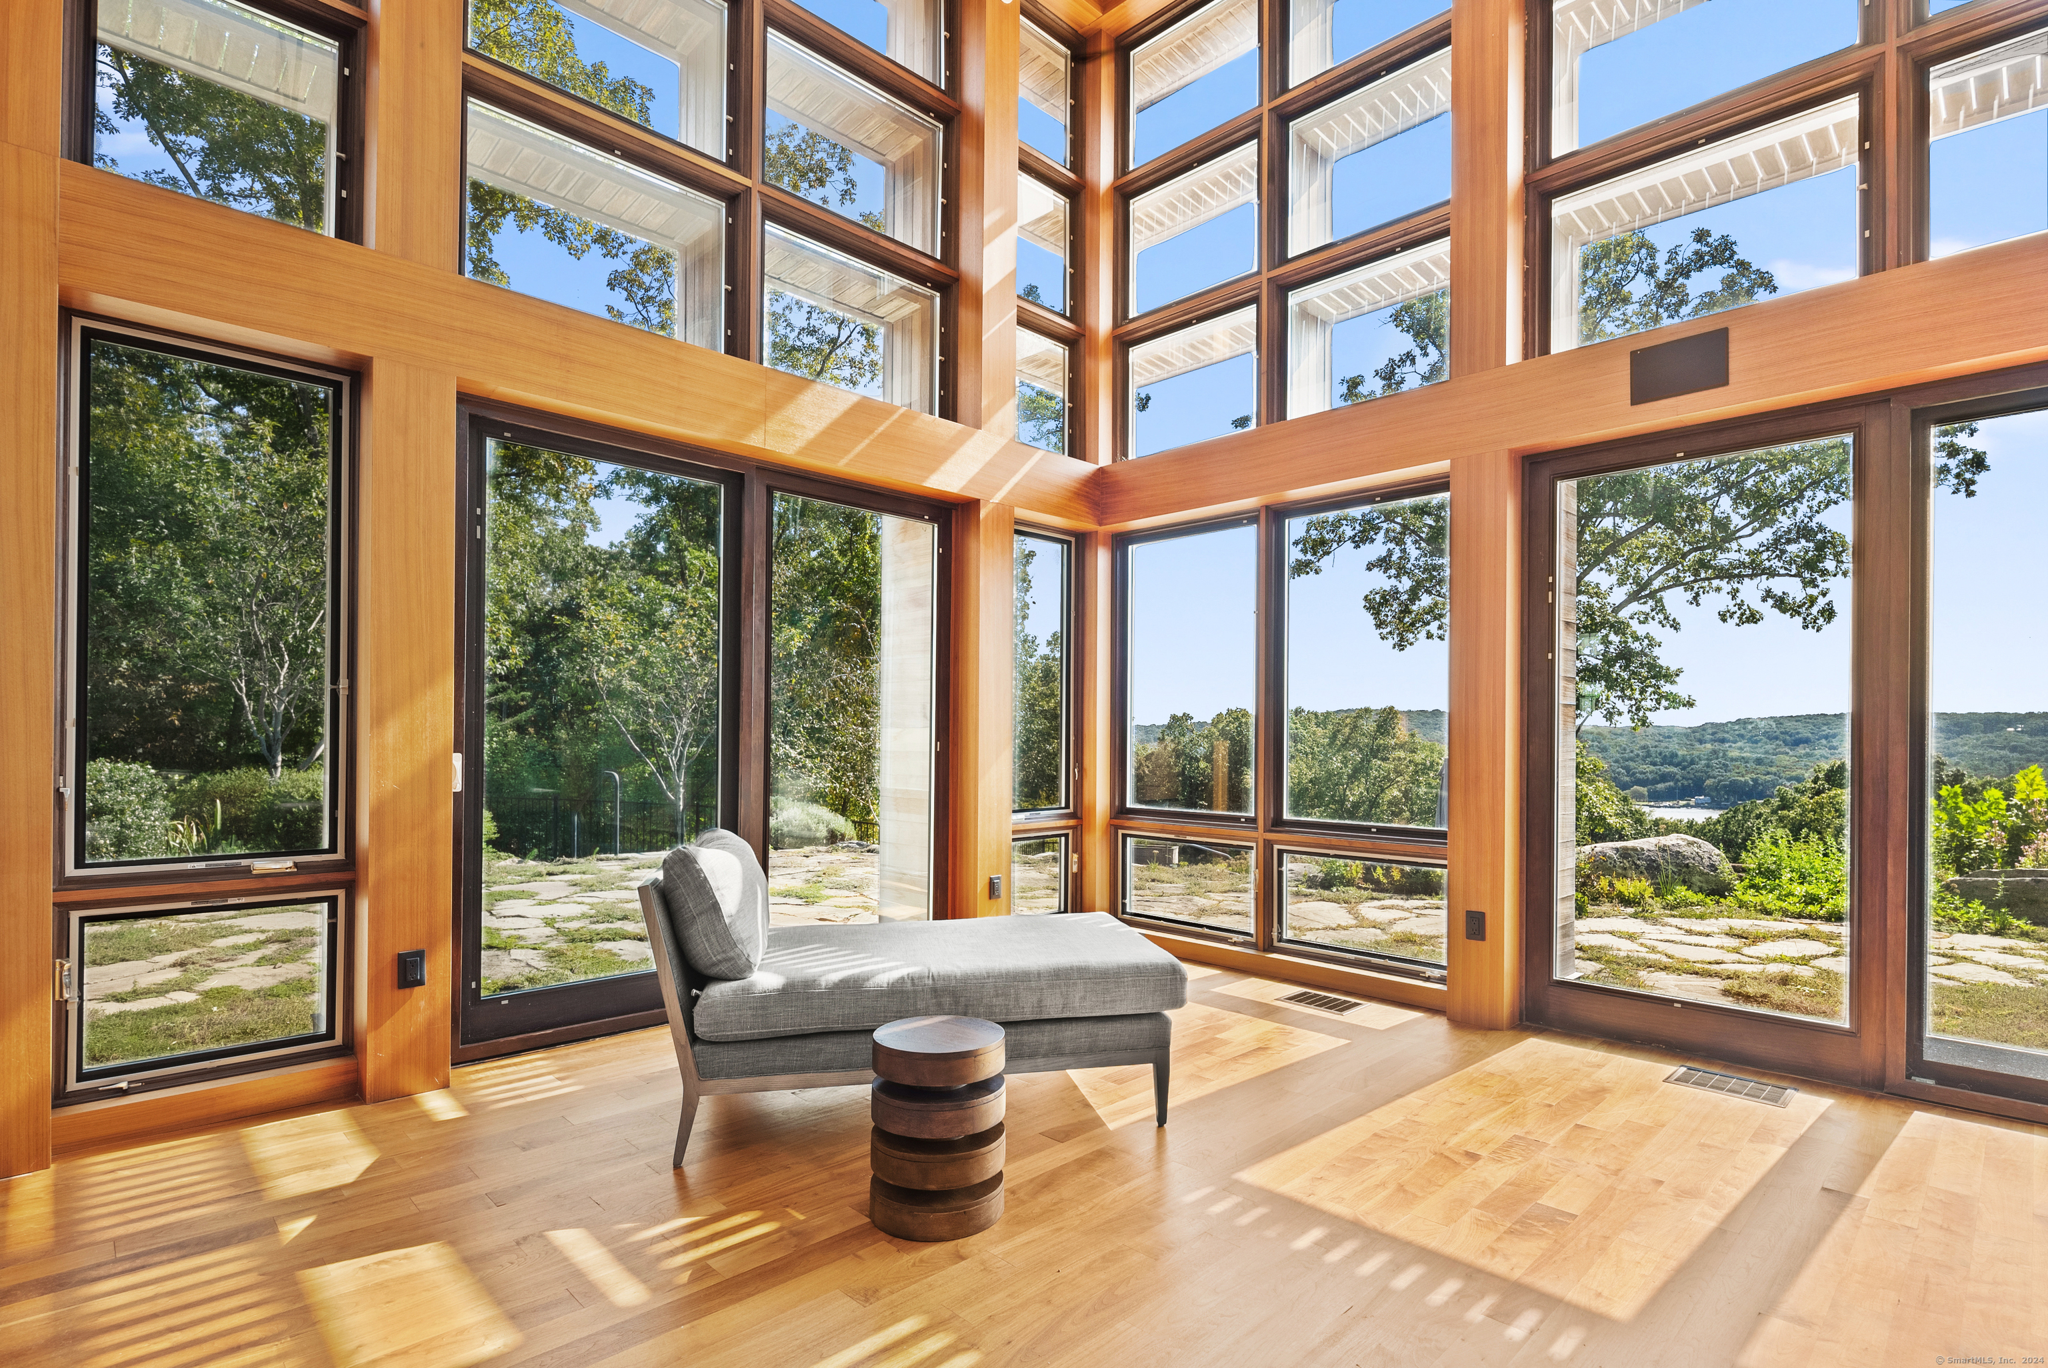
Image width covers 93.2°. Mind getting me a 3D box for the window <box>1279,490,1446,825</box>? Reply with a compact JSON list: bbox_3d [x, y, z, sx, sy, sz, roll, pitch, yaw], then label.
[{"bbox_3d":[1.563,-0.088,4.432,0.080,1.515,0.850,3,-3,-45],"label":"window"}]

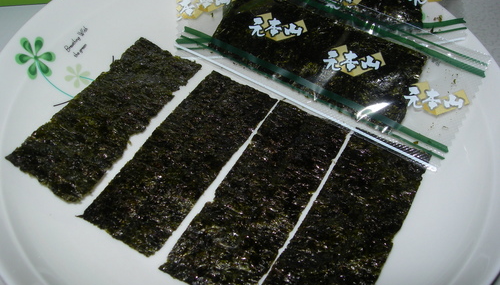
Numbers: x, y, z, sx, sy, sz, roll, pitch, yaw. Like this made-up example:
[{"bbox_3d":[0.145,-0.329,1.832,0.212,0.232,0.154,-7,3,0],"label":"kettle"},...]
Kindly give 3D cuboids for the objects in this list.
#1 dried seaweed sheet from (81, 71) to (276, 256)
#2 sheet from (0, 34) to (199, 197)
[{"bbox_3d":[-0.027,0.004,0.229,0.034,0.004,0.091,27,57,17],"label":"dried seaweed sheet"},{"bbox_3d":[-0.061,-0.015,0.242,0.036,0.004,0.088,27,57,17],"label":"sheet"}]

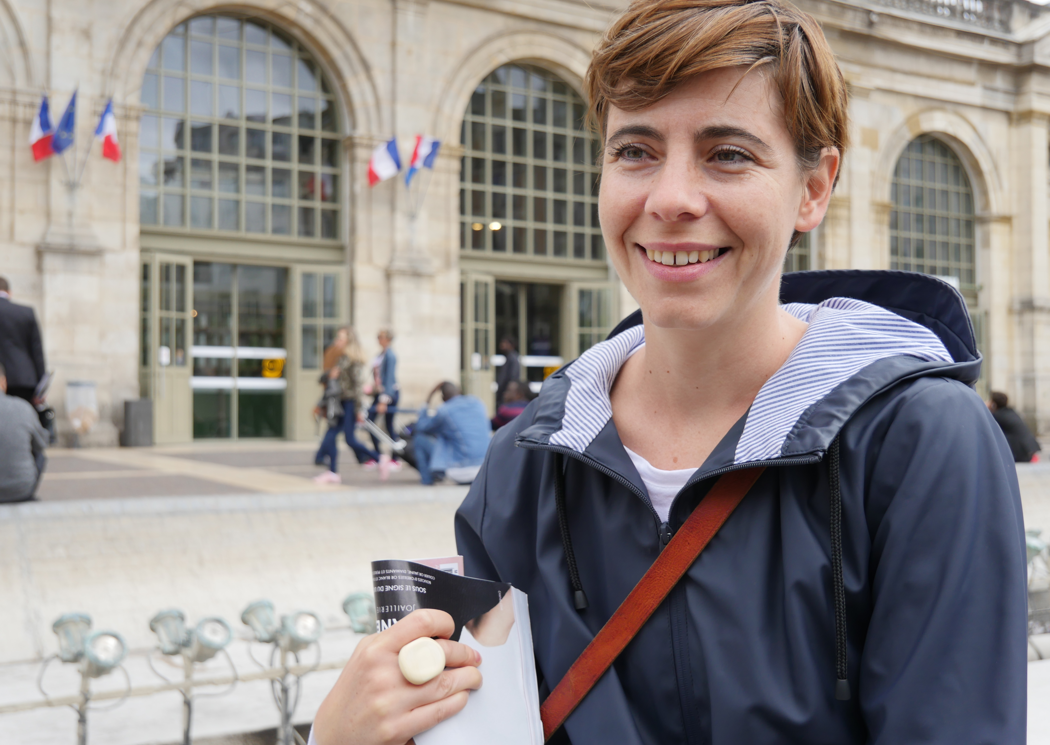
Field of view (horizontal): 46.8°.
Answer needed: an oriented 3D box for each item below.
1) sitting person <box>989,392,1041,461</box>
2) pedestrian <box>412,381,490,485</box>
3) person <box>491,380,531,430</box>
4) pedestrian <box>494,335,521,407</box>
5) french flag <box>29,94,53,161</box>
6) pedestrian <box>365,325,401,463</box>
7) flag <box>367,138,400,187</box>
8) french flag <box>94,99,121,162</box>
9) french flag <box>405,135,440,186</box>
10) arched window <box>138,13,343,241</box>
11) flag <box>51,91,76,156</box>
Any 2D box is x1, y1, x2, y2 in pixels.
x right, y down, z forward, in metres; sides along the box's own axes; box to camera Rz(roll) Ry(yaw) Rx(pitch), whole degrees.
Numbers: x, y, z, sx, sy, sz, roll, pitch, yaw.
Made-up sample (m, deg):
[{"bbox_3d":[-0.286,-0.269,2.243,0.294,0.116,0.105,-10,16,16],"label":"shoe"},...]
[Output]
[{"bbox_3d":[5.064,0.629,12.600,0.520,0.884,0.680,1,-2,-41],"label":"sitting person"},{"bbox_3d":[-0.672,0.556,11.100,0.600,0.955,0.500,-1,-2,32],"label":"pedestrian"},{"bbox_3d":[-0.083,0.562,11.700,0.620,0.974,0.520,-1,-2,25],"label":"person"},{"bbox_3d":[-0.251,0.312,18.100,0.400,1.750,0.460,0,-1,-12],"label":"pedestrian"},{"bbox_3d":[-7.276,-3.681,18.302,0.420,1.020,0.270,1,-2,-33],"label":"french flag"},{"bbox_3d":[-1.691,0.304,14.500,0.420,1.657,0.440,0,-1,-21],"label":"pedestrian"},{"bbox_3d":[-2.488,-3.703,21.393,0.530,0.860,0.250,1,-2,-33],"label":"flag"},{"bbox_3d":[-6.476,-3.747,18.820,0.380,0.970,0.250,1,-2,-33],"label":"french flag"},{"bbox_3d":[-1.843,-3.812,21.812,0.560,0.900,0.270,1,-2,-33],"label":"french flag"},{"bbox_3d":[-4.941,-4.307,21.194,3.780,3.870,0.280,1,-2,-33],"label":"arched window"},{"bbox_3d":[-7.018,-3.803,18.471,0.370,0.970,0.250,1,-2,-33],"label":"flag"}]

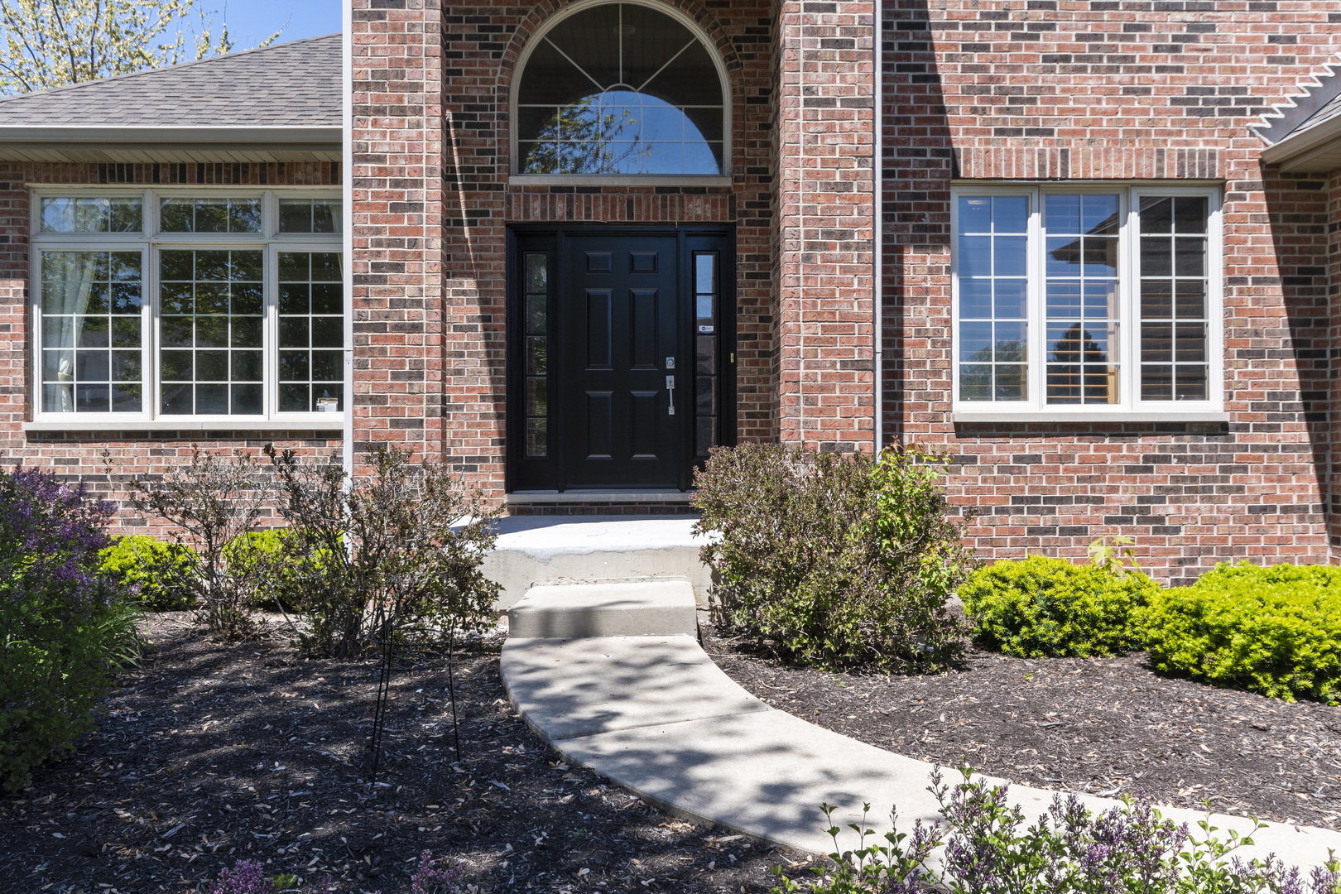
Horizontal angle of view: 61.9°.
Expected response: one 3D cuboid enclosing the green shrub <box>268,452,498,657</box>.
[{"bbox_3d":[-1.385,0.500,5.420,1.150,1.030,1.050,0,0,-1],"label":"green shrub"}]

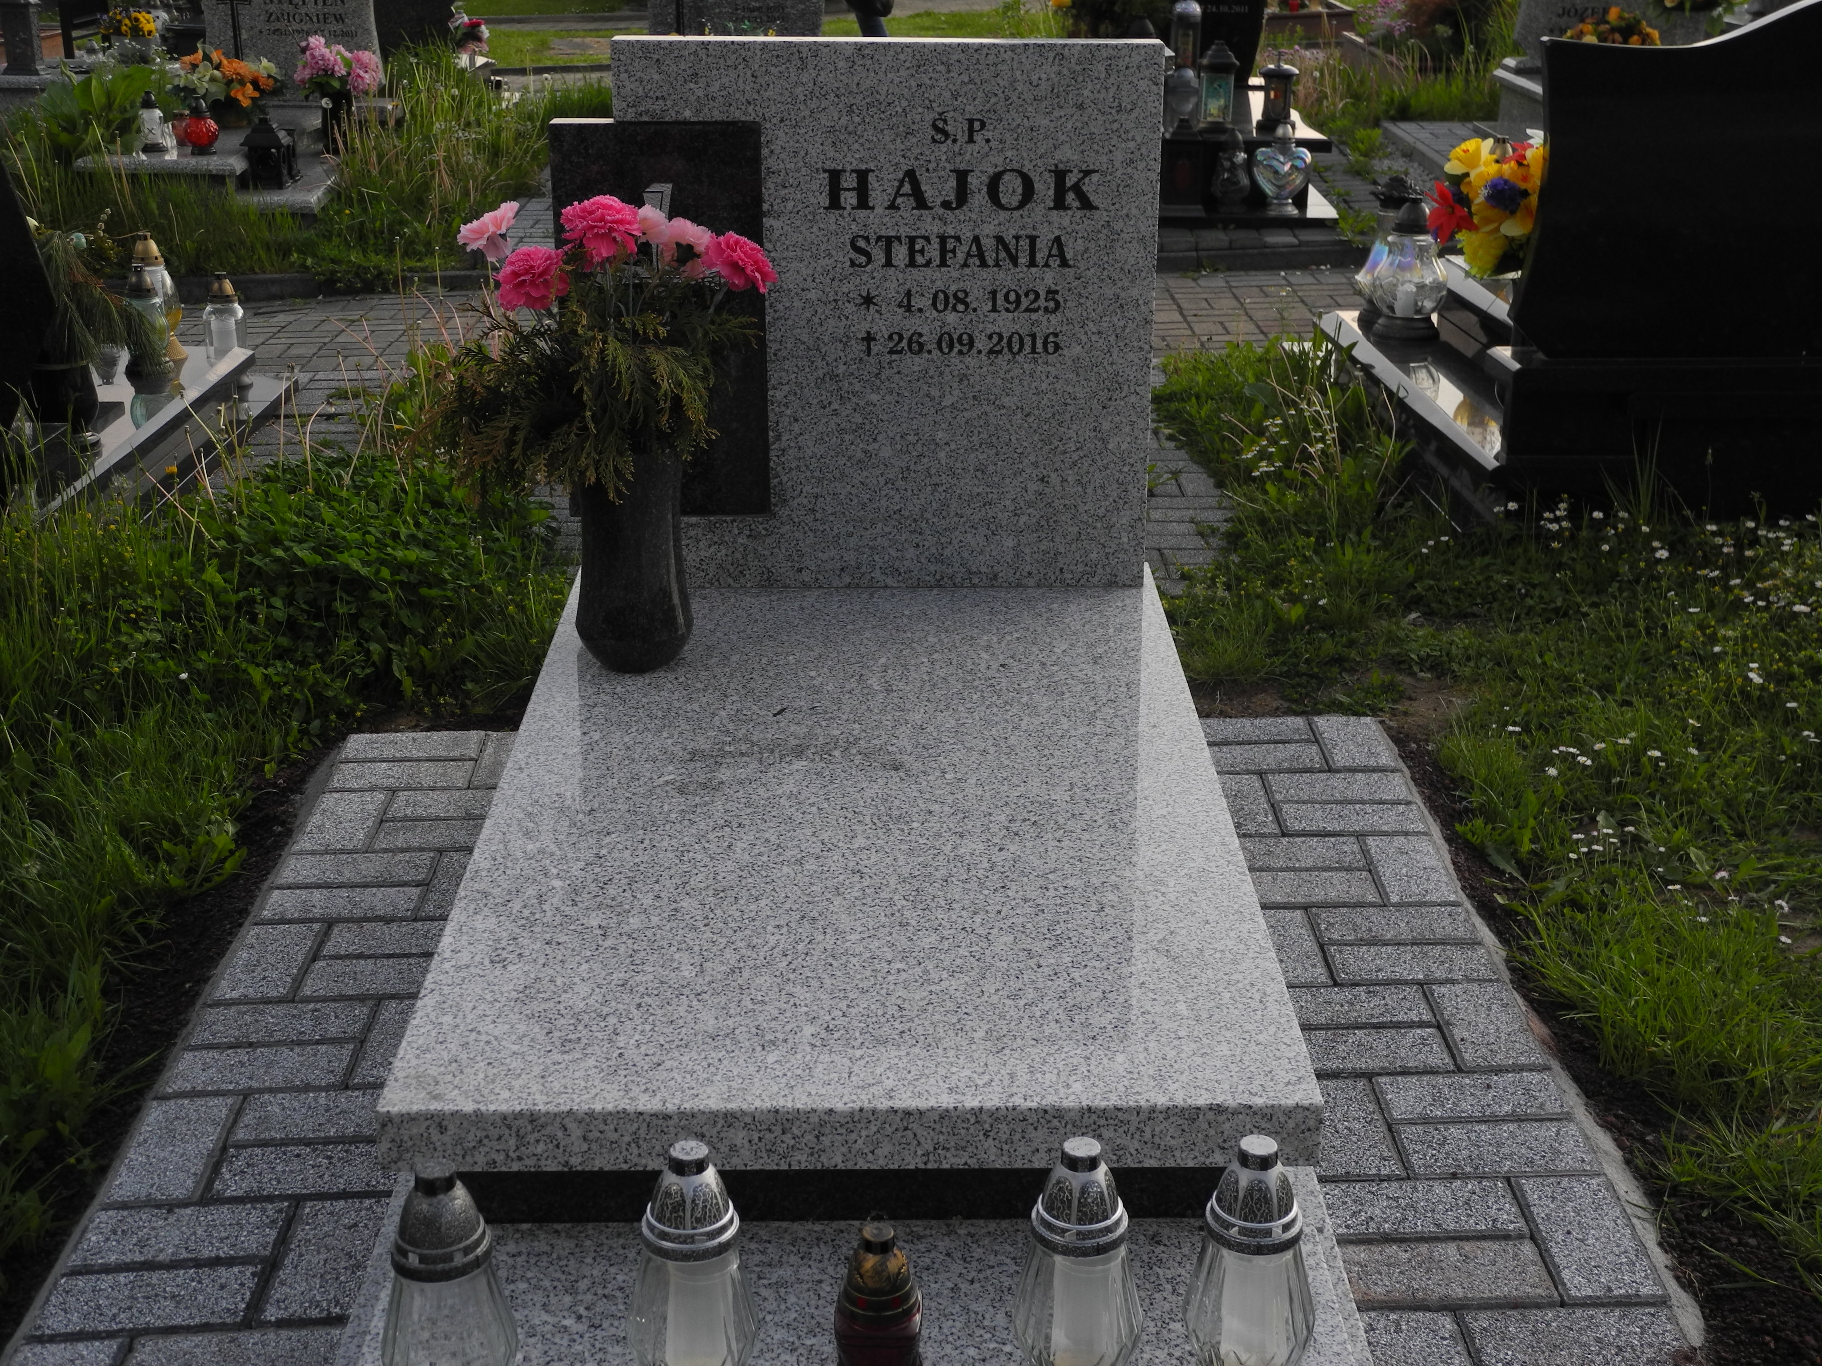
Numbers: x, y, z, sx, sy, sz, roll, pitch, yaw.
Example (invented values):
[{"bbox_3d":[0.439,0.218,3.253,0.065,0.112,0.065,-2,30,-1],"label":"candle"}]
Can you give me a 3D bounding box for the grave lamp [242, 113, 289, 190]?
[{"bbox_3d":[-2.502,-2.069,9.190,0.155,0.270,0.155,0,21,0],"label":"grave lamp"}]

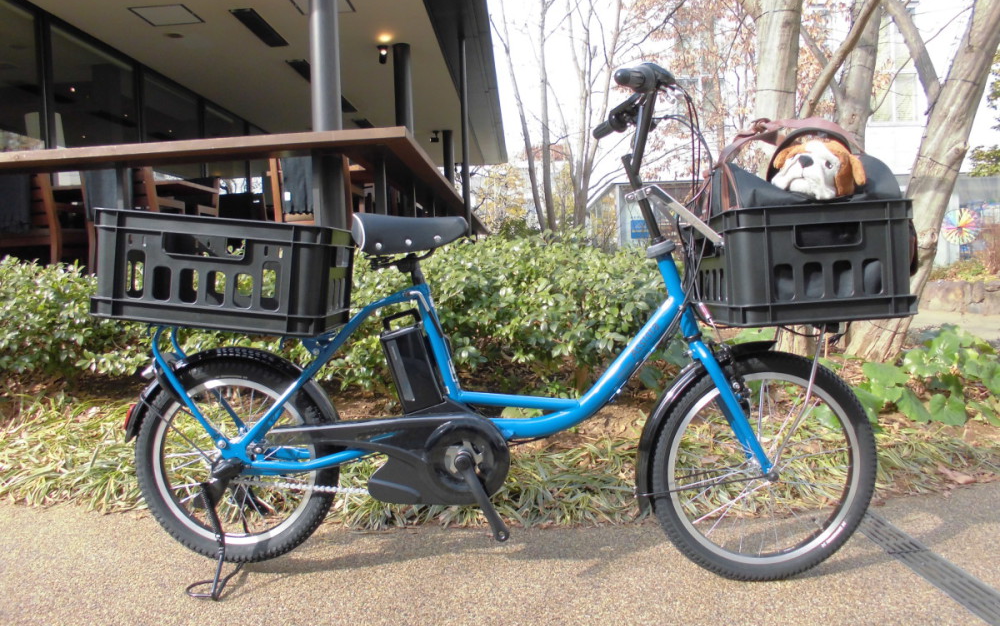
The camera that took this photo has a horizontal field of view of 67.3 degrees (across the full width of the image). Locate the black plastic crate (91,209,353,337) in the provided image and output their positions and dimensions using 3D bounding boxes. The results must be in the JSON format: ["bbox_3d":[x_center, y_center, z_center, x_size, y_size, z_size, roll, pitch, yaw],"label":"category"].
[{"bbox_3d":[-0.596,-0.094,1.686,0.472,0.218,0.345,5,4,0],"label":"black plastic crate"}]

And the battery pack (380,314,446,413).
[{"bbox_3d":[-0.190,0.110,1.672,0.090,0.218,0.090,-17,2,3],"label":"battery pack"}]

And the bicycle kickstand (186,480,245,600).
[{"bbox_3d":[-0.617,0.476,1.680,0.095,0.236,0.245,-2,3,2],"label":"bicycle kickstand"}]

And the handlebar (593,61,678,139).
[{"bbox_3d":[0.284,-0.458,1.657,0.140,0.090,0.530,-2,3,2],"label":"handlebar"}]

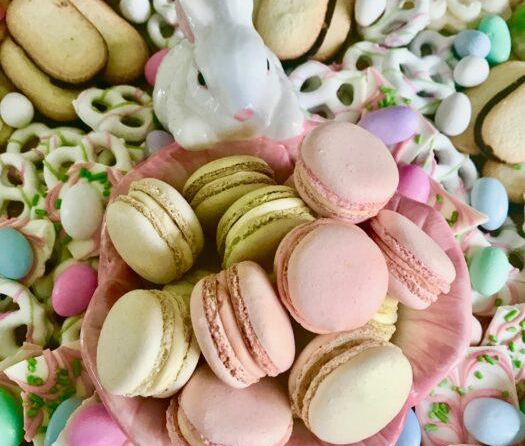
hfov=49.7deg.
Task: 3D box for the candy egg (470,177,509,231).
[{"bbox_3d":[0.105,-0.009,0.261,0.017,0.017,0.025,1,73,0],"label":"candy egg"}]

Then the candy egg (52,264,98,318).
[{"bbox_3d":[-0.077,0.028,0.232,0.018,0.018,0.025,13,41,6],"label":"candy egg"}]

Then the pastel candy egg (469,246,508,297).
[{"bbox_3d":[0.098,0.021,0.245,0.016,0.016,0.024,22,61,10],"label":"pastel candy egg"}]

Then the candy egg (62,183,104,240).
[{"bbox_3d":[-0.077,-0.005,0.242,0.018,0.018,0.025,-4,68,-2],"label":"candy egg"}]

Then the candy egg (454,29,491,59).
[{"bbox_3d":[0.117,-0.099,0.315,0.024,0.017,0.017,-7,90,-22],"label":"candy egg"}]

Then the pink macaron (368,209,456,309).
[{"bbox_3d":[0.061,0.015,0.246,0.045,0.045,0.025,35,109,-14],"label":"pink macaron"}]

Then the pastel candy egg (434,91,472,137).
[{"bbox_3d":[0.097,-0.055,0.287,0.017,0.017,0.024,20,80,0],"label":"pastel candy egg"}]

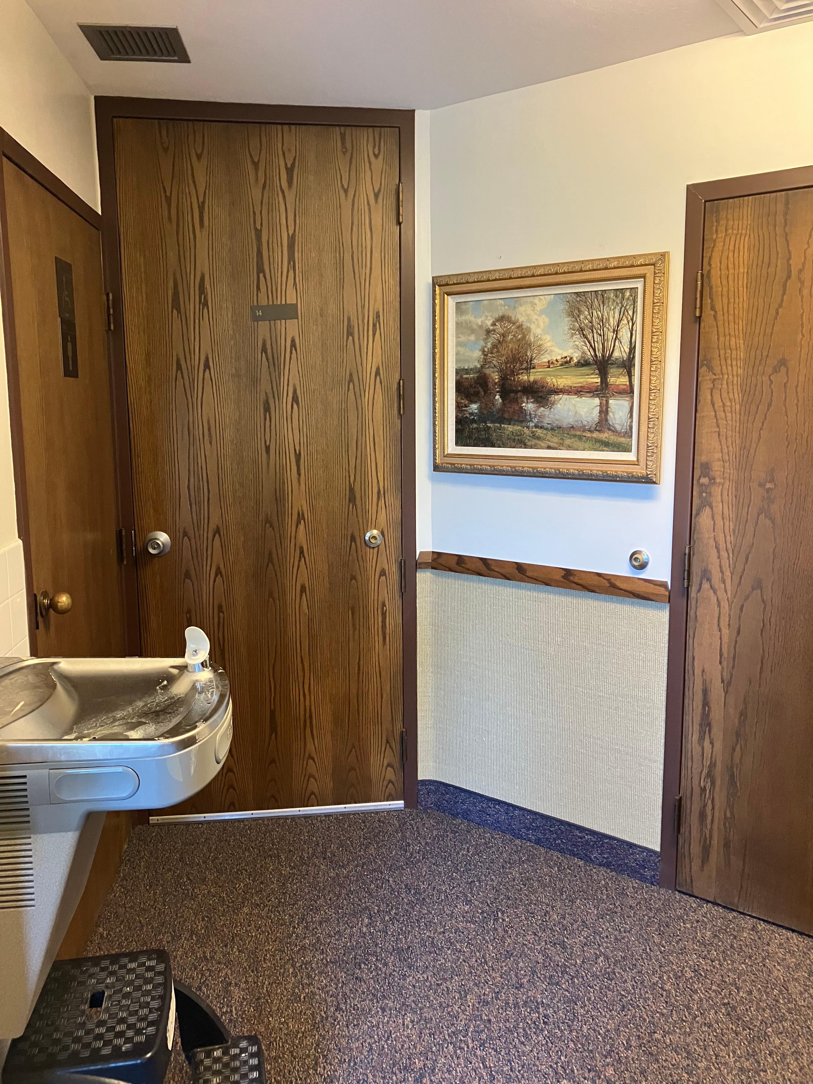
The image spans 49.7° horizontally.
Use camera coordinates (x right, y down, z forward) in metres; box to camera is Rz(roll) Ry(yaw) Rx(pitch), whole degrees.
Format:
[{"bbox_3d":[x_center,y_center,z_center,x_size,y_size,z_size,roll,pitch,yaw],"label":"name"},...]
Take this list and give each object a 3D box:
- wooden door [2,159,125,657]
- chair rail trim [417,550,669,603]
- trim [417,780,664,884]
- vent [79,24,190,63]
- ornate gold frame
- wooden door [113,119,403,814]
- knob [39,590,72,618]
[{"bbox_3d":[-0.938,0.087,2.509,0.045,2.020,0.914,-1,9,-6],"label":"wooden door"},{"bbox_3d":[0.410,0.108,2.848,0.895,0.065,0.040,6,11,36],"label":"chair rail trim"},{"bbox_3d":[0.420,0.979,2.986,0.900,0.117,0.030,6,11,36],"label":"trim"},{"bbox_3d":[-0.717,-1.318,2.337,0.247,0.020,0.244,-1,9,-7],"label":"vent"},{"bbox_3d":[0.405,-0.525,2.736,0.810,0.652,0.050,6,11,36],"label":"ornate gold frame"},{"bbox_3d":[-0.470,-0.177,3.026,0.912,2.375,0.045,-1,9,-7],"label":"wooden door"},{"bbox_3d":[-0.842,0.151,2.128,0.070,0.068,0.067,-1,9,-6],"label":"knob"}]

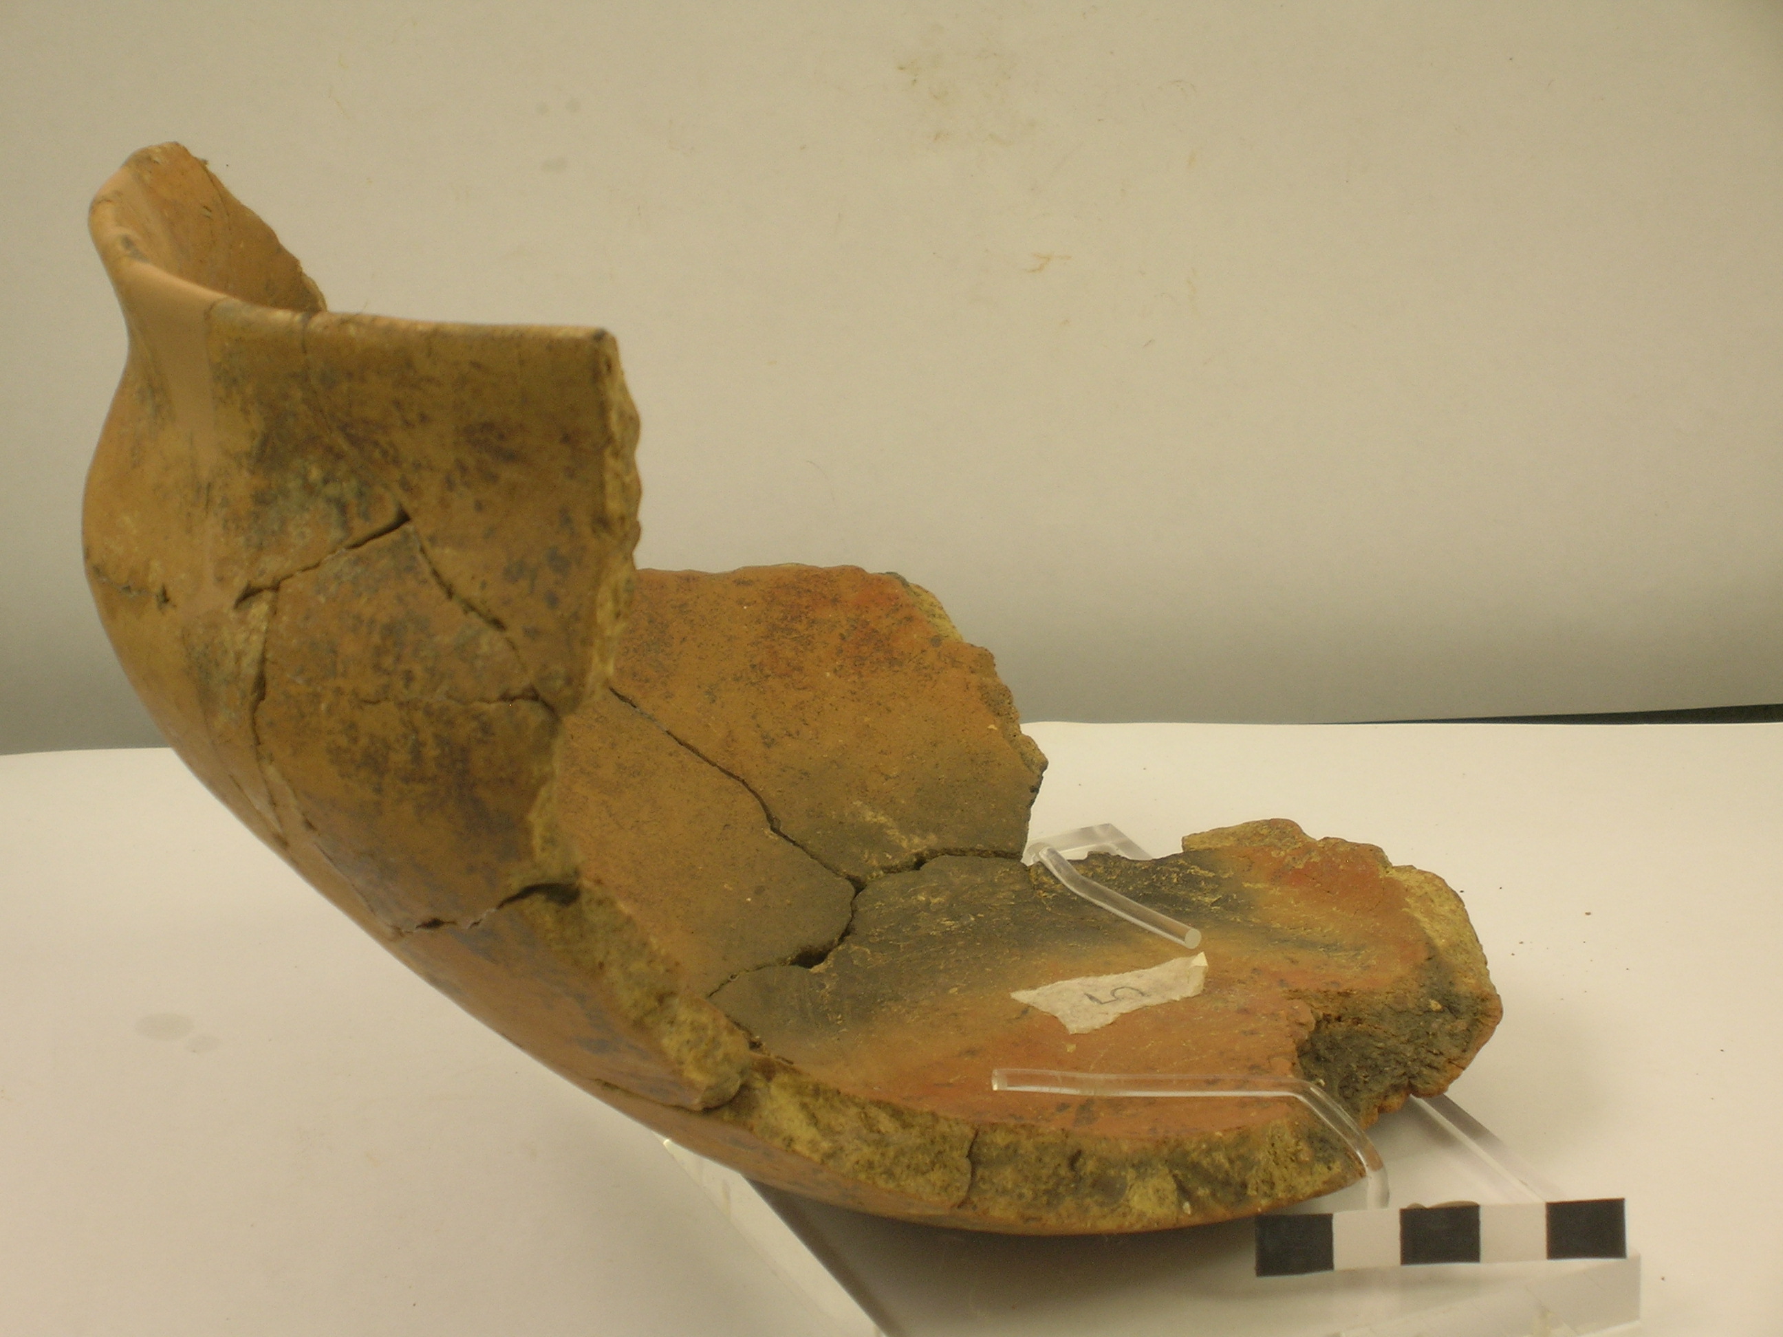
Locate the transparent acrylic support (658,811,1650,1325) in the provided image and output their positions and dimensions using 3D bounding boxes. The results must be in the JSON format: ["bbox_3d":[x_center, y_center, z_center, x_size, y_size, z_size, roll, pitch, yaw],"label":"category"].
[{"bbox_3d":[0.023,0.053,0.737,0.099,0.038,0.166,-12,23,-20],"label":"transparent acrylic support"}]

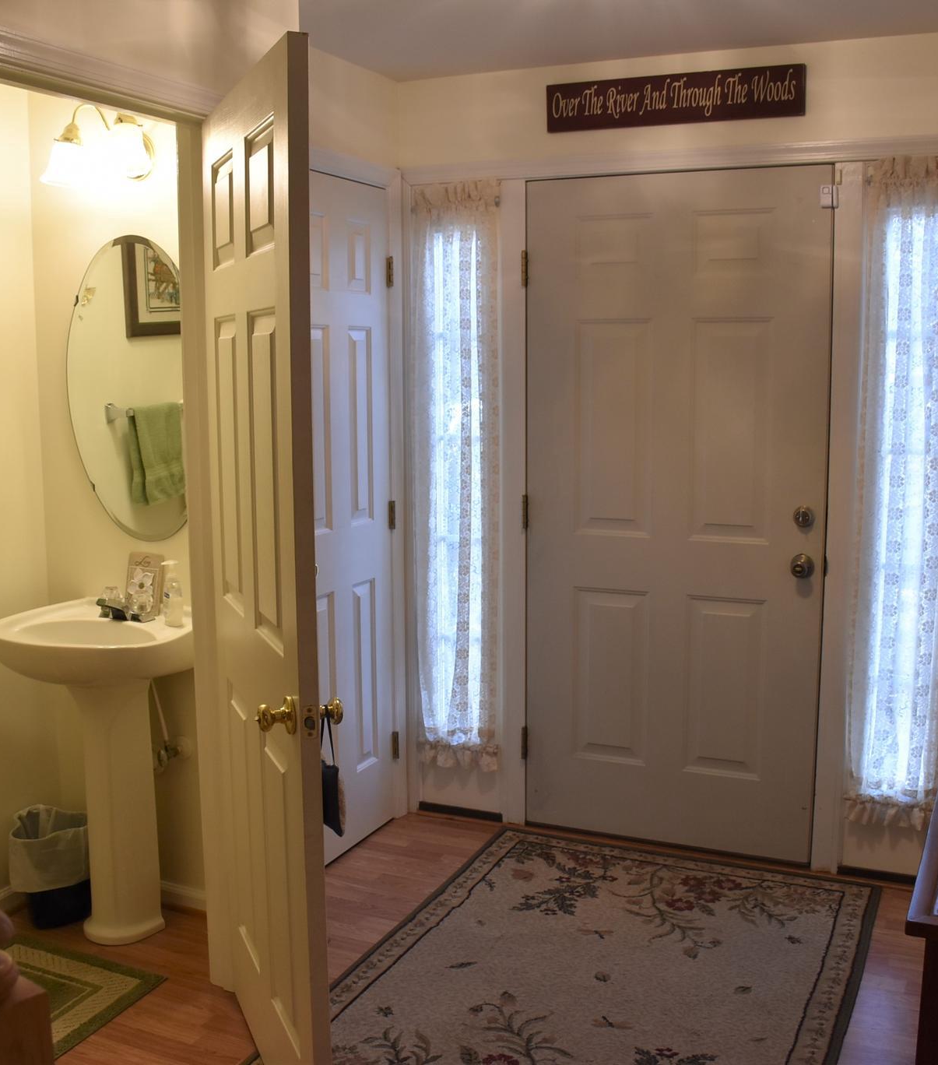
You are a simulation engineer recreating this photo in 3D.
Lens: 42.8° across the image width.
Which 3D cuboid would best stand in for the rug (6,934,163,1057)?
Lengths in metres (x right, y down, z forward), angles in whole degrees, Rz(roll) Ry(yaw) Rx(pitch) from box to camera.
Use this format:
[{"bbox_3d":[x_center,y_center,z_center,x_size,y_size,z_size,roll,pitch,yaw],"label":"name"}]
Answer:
[{"bbox_3d":[-1.183,1.165,2.765,0.545,0.012,0.820,4,10,25],"label":"rug"}]

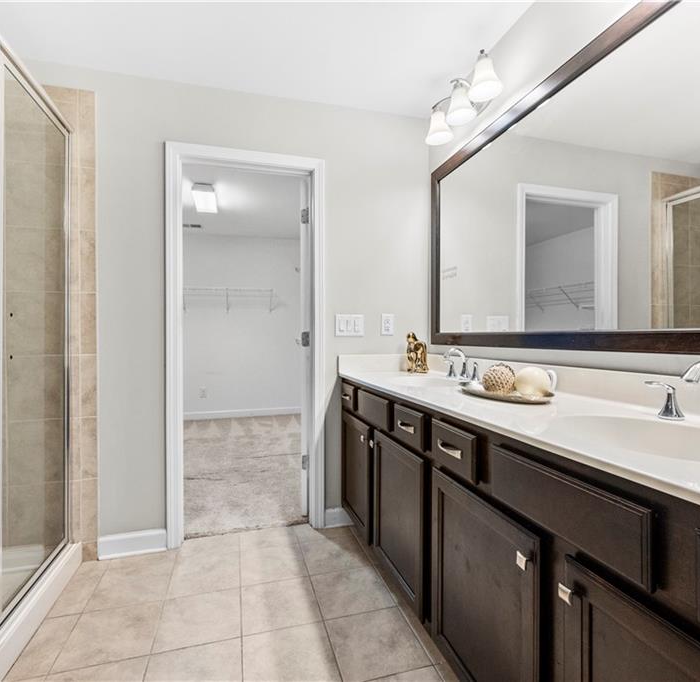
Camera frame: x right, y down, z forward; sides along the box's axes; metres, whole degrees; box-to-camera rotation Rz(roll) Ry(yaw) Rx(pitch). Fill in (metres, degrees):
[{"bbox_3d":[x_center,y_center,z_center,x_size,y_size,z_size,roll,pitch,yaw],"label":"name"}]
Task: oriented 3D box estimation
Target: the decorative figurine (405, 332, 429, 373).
[{"bbox_3d":[0.390,0.069,2.315,0.105,0.237,0.125,0,0,29],"label":"decorative figurine"}]

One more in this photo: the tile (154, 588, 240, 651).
[{"bbox_3d":[-0.583,1.089,1.565,0.303,0.010,0.303,0,0,-16],"label":"tile"}]

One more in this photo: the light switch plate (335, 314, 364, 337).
[{"bbox_3d":[0.003,-0.091,2.342,0.173,0.124,0.007,0,0,-16],"label":"light switch plate"}]

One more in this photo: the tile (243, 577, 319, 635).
[{"bbox_3d":[-0.288,1.089,1.648,0.303,0.010,0.303,0,0,-16],"label":"tile"}]

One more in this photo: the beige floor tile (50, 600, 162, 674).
[{"bbox_3d":[-0.877,1.092,1.484,0.305,0.009,0.301,0,0,-16],"label":"beige floor tile"}]

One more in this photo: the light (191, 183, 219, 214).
[{"bbox_3d":[-1.358,-1.335,3.759,0.192,0.066,0.610,0,0,-16],"label":"light"}]

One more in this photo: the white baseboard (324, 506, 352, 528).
[{"bbox_3d":[-0.071,1.026,2.325,0.155,0.108,0.016,0,0,-16],"label":"white baseboard"}]

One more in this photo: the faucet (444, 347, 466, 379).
[{"bbox_3d":[0.523,0.114,1.992,0.140,0.157,0.046,0,0,-16],"label":"faucet"}]

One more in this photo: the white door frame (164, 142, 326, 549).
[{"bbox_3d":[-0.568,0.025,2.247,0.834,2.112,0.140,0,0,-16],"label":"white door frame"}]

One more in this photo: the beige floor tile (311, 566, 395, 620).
[{"bbox_3d":[0.006,1.089,1.732,0.303,0.010,0.303,0,0,-16],"label":"beige floor tile"}]

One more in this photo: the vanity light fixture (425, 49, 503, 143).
[{"bbox_3d":[0.550,-1.178,1.930,0.190,0.218,0.540,0,0,-16],"label":"vanity light fixture"}]

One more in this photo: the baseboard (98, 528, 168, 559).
[{"bbox_3d":[-1.094,1.023,2.010,0.306,0.116,0.015,0,0,-16],"label":"baseboard"}]

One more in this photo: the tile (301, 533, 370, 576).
[{"bbox_3d":[-0.077,1.088,2.026,0.303,0.010,0.303,0,0,-16],"label":"tile"}]

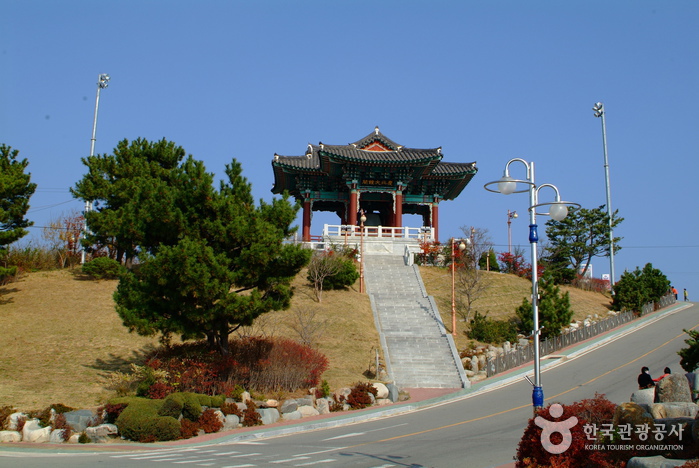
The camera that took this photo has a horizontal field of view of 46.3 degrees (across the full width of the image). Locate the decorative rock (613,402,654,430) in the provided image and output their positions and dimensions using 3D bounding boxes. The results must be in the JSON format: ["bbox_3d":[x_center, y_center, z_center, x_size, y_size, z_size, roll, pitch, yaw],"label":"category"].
[{"bbox_3d":[5.913,3.814,16.997,0.848,0.612,0.720,1,-13,0],"label":"decorative rock"}]

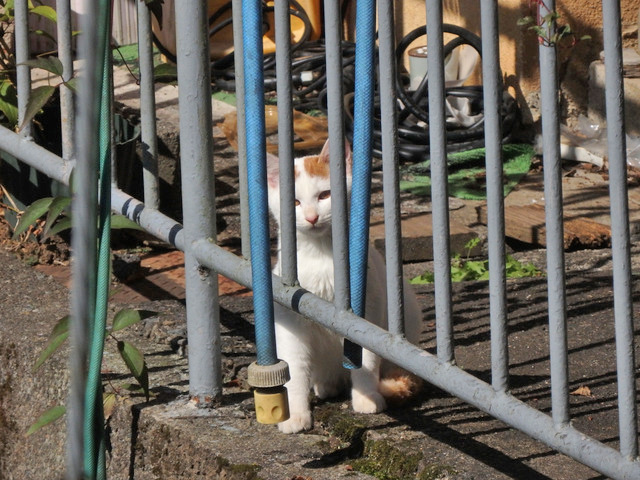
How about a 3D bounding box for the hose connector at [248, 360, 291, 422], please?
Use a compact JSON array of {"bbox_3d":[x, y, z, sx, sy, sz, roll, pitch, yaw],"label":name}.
[{"bbox_3d":[-0.050,0.148,6.558,0.041,0.055,0.041,-5,16,1],"label":"hose connector"}]

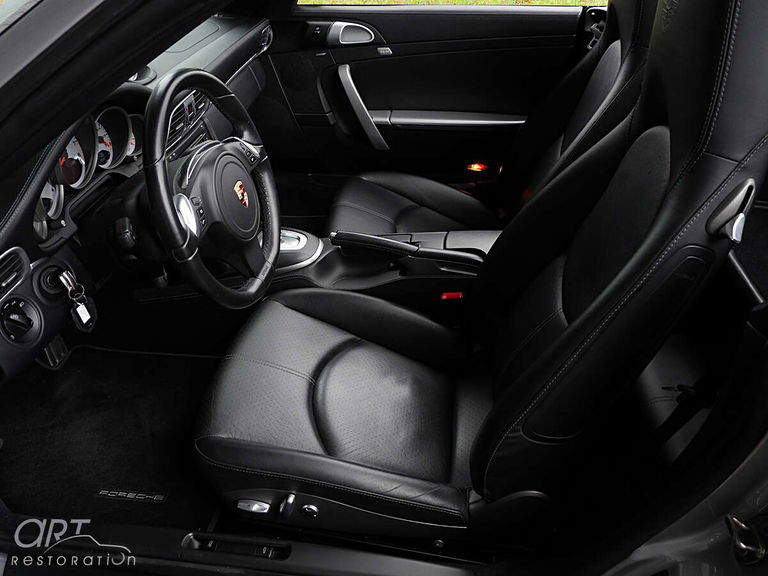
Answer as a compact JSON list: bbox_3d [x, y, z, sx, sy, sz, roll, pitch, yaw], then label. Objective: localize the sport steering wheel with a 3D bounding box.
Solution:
[{"bbox_3d":[-0.260,-0.147,0.964,0.100,0.370,0.370,-9,30,14],"label":"sport steering wheel"}]

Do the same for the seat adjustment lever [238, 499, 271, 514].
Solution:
[{"bbox_3d":[-0.202,0.339,0.965,0.050,0.017,0.018,5,32,6],"label":"seat adjustment lever"}]

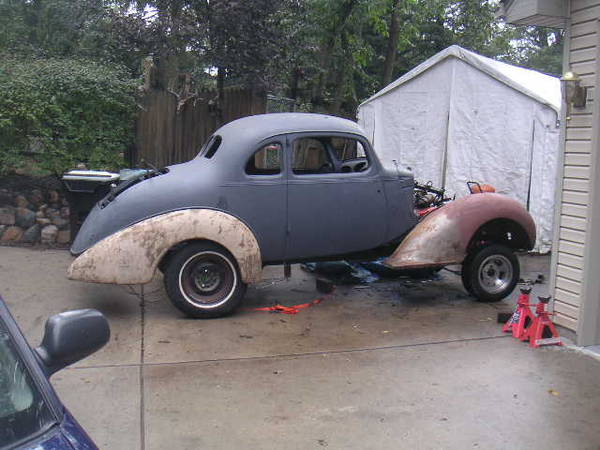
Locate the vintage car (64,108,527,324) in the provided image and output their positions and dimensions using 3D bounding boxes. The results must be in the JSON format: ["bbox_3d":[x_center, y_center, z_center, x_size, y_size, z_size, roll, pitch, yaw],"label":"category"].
[{"bbox_3d":[0.020,-0.202,6.882,4.508,1.870,1.780,-1,6,-14],"label":"vintage car"}]

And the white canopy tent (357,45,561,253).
[{"bbox_3d":[3.985,-1.487,12.638,3.200,2.967,6.100,7,9,34],"label":"white canopy tent"}]

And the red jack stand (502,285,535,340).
[{"bbox_3d":[1.829,0.718,5.403,0.235,0.375,0.230,-1,6,-8],"label":"red jack stand"}]

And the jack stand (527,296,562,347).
[{"bbox_3d":[1.936,0.740,5.203,0.235,0.375,0.230,-1,6,-10],"label":"jack stand"}]

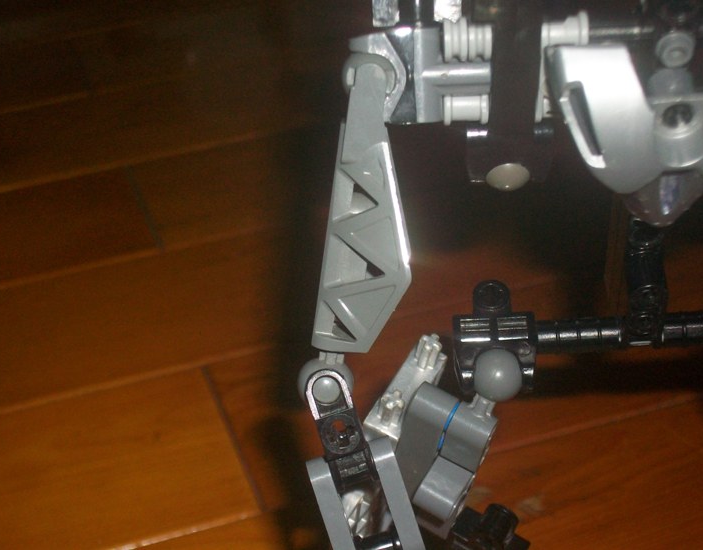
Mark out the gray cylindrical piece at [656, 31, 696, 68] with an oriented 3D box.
[{"bbox_3d":[0.057,-0.040,0.288,0.007,0.007,0.005,1,30,1],"label":"gray cylindrical piece"}]

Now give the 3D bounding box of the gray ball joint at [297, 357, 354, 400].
[{"bbox_3d":[-0.005,0.020,0.299,0.010,0.010,0.010,-7,28,0],"label":"gray ball joint"}]

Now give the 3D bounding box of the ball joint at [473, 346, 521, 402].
[{"bbox_3d":[0.029,0.020,0.322,0.010,0.010,0.010,-7,28,0],"label":"ball joint"}]

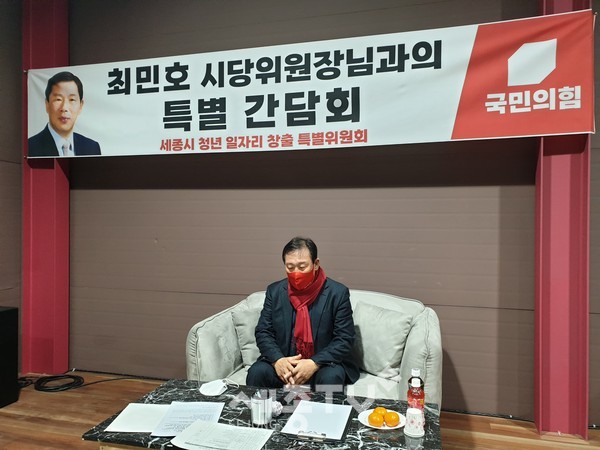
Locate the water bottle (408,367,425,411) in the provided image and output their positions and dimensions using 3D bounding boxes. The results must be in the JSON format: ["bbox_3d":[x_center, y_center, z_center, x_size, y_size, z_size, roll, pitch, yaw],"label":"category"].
[{"bbox_3d":[0.426,0.626,1.645,0.064,0.199,0.064,0,0,14],"label":"water bottle"}]

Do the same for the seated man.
[{"bbox_3d":[0.018,0.645,2.336,0.545,1.160,0.670,0,0,14],"label":"seated man"}]

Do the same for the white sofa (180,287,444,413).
[{"bbox_3d":[0.114,0.815,2.555,1.286,0.820,0.800,0,0,14],"label":"white sofa"}]

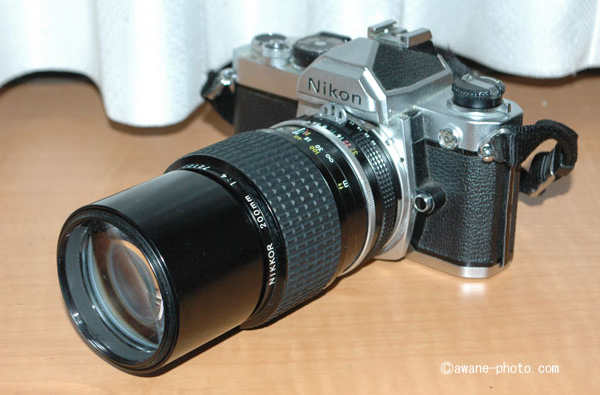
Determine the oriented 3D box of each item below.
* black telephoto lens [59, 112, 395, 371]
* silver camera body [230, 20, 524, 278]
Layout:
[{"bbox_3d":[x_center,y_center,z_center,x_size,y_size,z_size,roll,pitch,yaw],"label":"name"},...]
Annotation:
[{"bbox_3d":[-0.022,0.014,0.510,0.066,0.066,0.124,19,30,36],"label":"black telephoto lens"},{"bbox_3d":[0.025,-0.026,0.575,0.142,0.090,0.056,19,30,36],"label":"silver camera body"}]

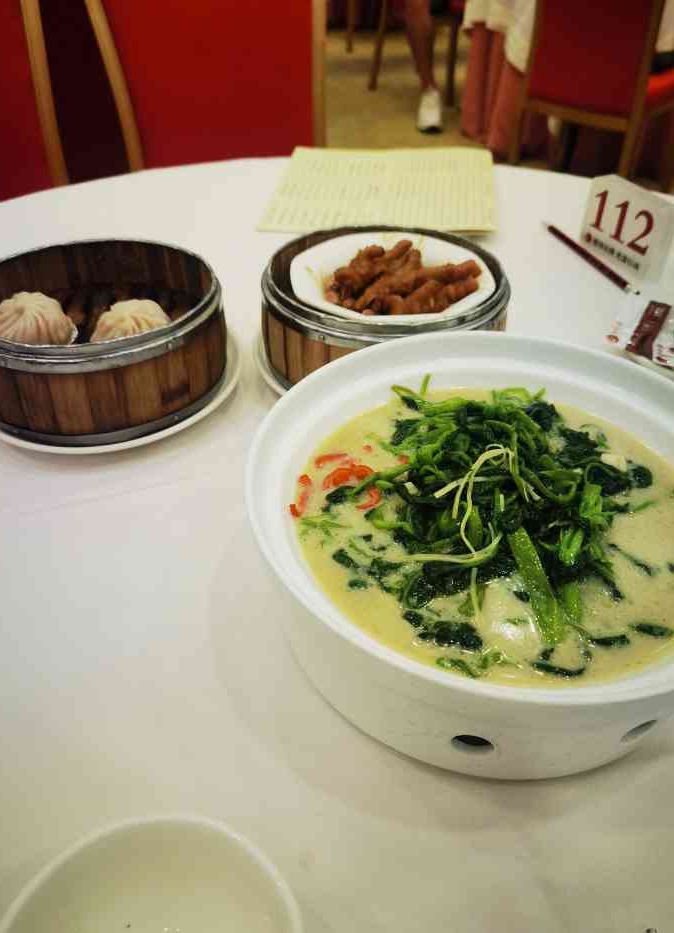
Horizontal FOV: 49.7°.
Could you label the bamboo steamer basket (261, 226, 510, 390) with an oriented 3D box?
[{"bbox_3d":[0.035,-0.113,0.535,0.175,0.066,0.175,0,40,0],"label":"bamboo steamer basket"}]

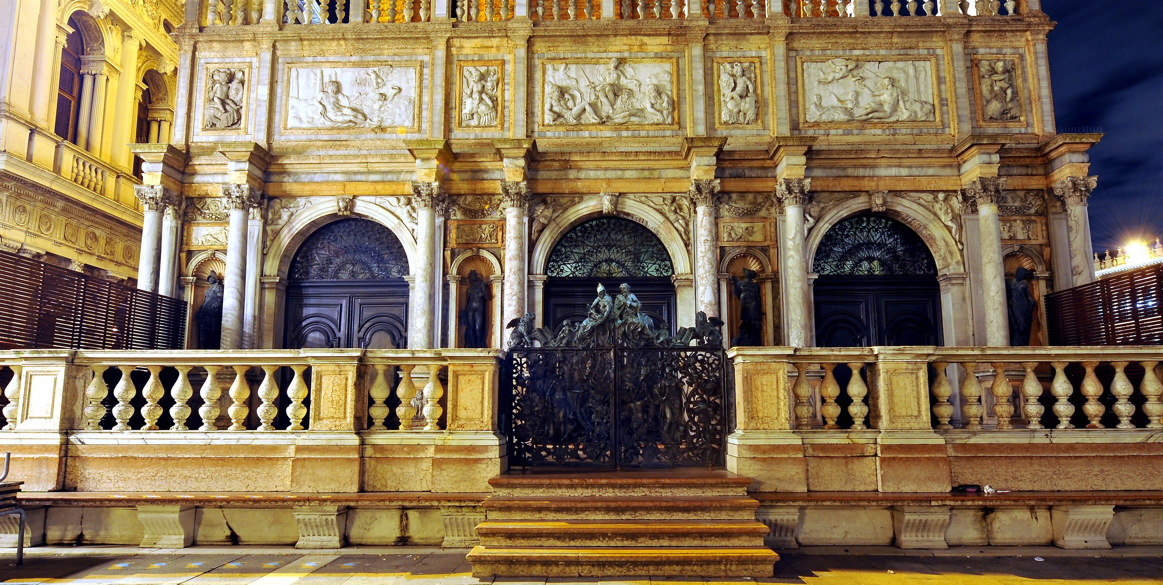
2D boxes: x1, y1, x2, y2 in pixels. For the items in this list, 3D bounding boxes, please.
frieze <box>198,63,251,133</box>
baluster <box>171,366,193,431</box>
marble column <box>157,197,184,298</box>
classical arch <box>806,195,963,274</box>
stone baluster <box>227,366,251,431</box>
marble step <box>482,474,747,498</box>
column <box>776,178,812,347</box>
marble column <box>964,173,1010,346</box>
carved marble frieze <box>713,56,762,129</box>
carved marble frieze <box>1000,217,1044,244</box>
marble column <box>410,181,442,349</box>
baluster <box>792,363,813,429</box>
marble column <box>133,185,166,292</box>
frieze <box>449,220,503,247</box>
[{"bbox_3d":[-6.407,-3.494,13.973,0.870,1.359,0.150,0,-9,1],"label":"frieze"},{"bbox_3d":[-3.916,1.035,7.584,0.198,0.635,0.198,0,-9,1],"label":"baluster"},{"bbox_3d":[-7.251,-0.146,13.458,0.420,3.152,0.300,0,-9,1],"label":"marble column"},{"bbox_3d":[4.943,-0.916,12.909,2.543,1.369,0.530,0,-9,2],"label":"classical arch"},{"bbox_3d":[-3.489,1.079,7.888,0.220,0.656,0.220,0,-9,2],"label":"stone baluster"},{"bbox_3d":[0.379,1.944,7.823,2.582,0.174,0.500,0,-9,1],"label":"marble step"},{"bbox_3d":[3.382,-0.278,12.122,0.480,3.004,0.480,0,-9,1],"label":"column"},{"bbox_3d":[6.724,-0.290,12.612,0.540,3.160,0.540,0,-9,1],"label":"marble column"},{"bbox_3d":[2.659,-3.372,13.218,0.817,1.276,0.140,0,-9,1],"label":"carved marble frieze"},{"bbox_3d":[7.454,-1.056,13.315,0.971,0.464,0.120,0,-9,1],"label":"carved marble frieze"},{"bbox_3d":[-2.496,-0.247,12.331,0.470,3.020,0.470,0,-9,1],"label":"marble column"},{"bbox_3d":[2.143,1.005,7.494,0.190,0.628,0.190,0,-9,1],"label":"baluster"},{"bbox_3d":[-7.261,-0.221,12.964,0.460,3.152,0.460,0,-9,1],"label":"marble column"},{"bbox_3d":[-1.831,-1.012,13.453,0.971,0.485,0.120,0,-9,1],"label":"frieze"}]

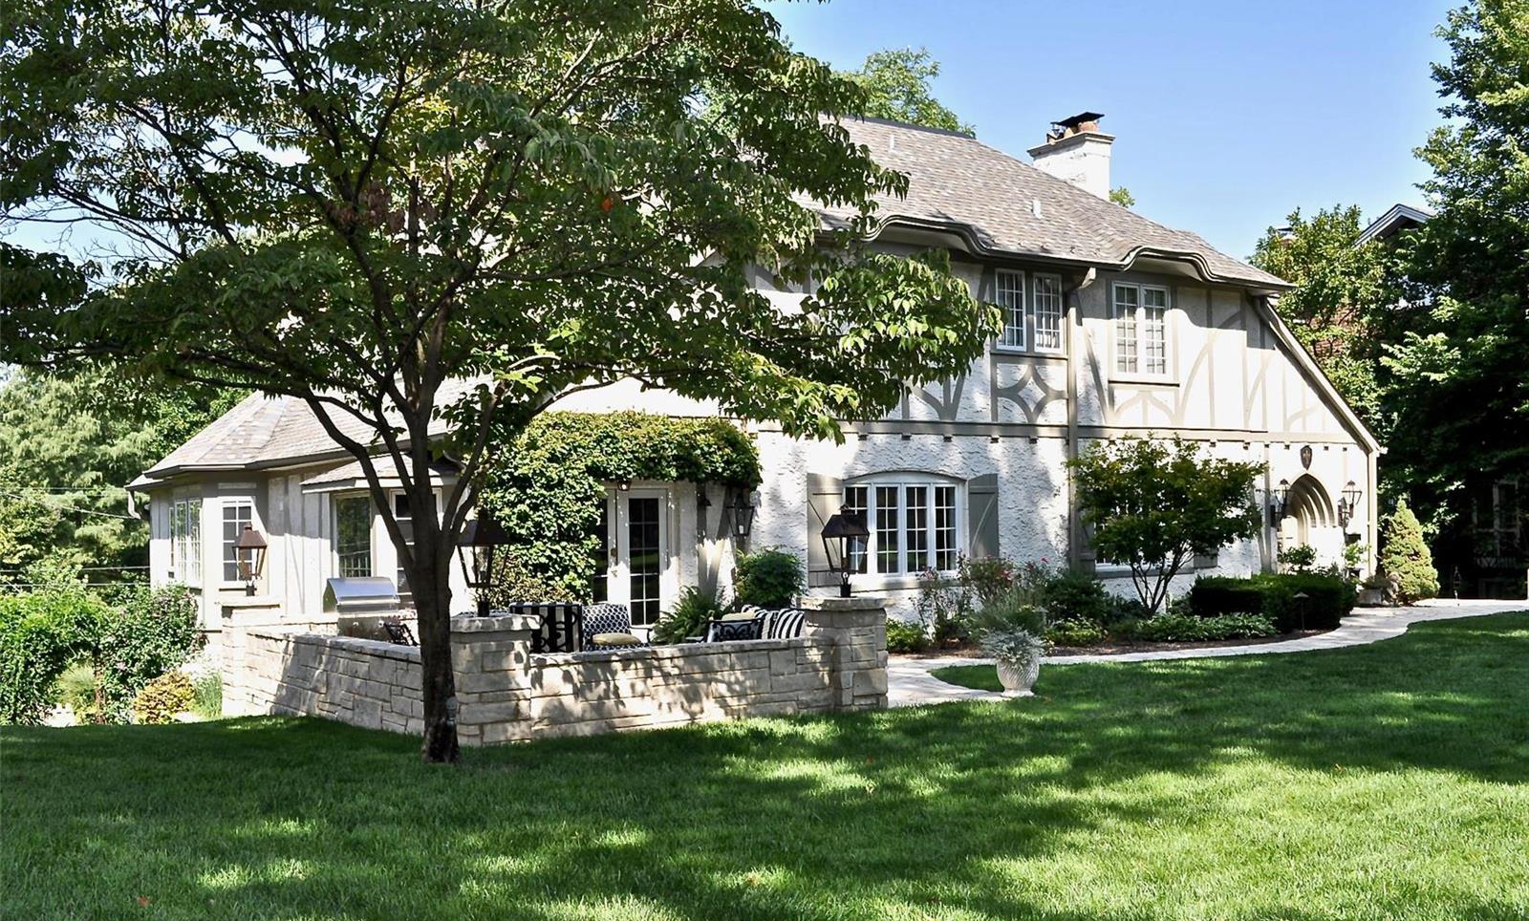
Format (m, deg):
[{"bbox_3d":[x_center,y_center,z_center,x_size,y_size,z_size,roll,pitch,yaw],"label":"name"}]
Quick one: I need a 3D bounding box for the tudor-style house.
[{"bbox_3d":[-0.109,-2.063,28.310,18.800,9.800,13.600,1,-3,-33],"label":"tudor-style house"}]

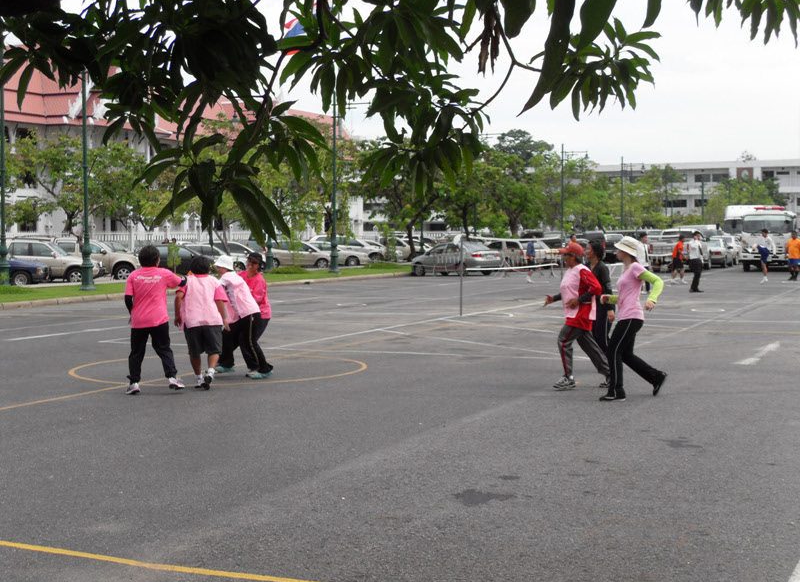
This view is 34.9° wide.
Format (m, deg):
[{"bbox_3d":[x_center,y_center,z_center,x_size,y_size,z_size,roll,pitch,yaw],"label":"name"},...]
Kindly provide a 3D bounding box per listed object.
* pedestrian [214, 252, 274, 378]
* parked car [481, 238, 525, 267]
[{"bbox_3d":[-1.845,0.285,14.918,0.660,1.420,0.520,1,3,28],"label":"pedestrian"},{"bbox_3d":[5.047,-1.801,61.463,4.300,1.620,1.730,2,3,42],"label":"parked car"}]

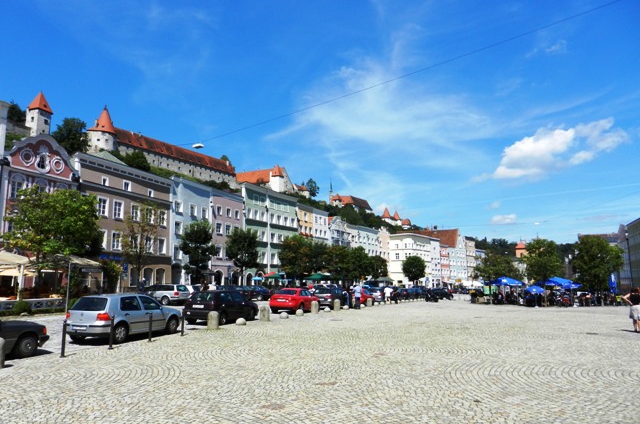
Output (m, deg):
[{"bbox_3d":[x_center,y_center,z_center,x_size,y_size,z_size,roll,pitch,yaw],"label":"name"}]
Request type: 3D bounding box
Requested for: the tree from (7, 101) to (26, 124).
[{"bbox_3d":[-110.314,-35.925,167.721,7.300,9.500,7.300,6,-11,-35],"label":"tree"}]

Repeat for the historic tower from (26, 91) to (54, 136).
[{"bbox_3d":[-98.814,-34.293,163.405,5.800,18.000,5.800,-3,-9,16],"label":"historic tower"}]

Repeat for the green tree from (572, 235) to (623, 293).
[{"bbox_3d":[22.226,4.631,37.215,4.000,5.600,4.000,-6,-10,31],"label":"green tree"}]

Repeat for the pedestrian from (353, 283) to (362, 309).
[{"bbox_3d":[2.561,5.764,31.383,0.600,1.750,0.400,2,-9,-12],"label":"pedestrian"}]

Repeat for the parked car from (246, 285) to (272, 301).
[{"bbox_3d":[-6.729,8.154,46.339,4.400,1.440,1.750,-4,-10,23],"label":"parked car"}]

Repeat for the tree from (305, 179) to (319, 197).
[{"bbox_3d":[-5.536,-15.175,301.031,8.300,12.700,8.300,0,-9,0],"label":"tree"}]

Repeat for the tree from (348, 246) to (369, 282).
[{"bbox_3d":[5.658,8.673,67.468,4.100,7.200,4.100,0,-9,0],"label":"tree"}]

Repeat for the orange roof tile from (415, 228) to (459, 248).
[{"bbox_3d":[37.774,8.319,150.483,14.000,6.300,6.500,-6,-10,33],"label":"orange roof tile"}]

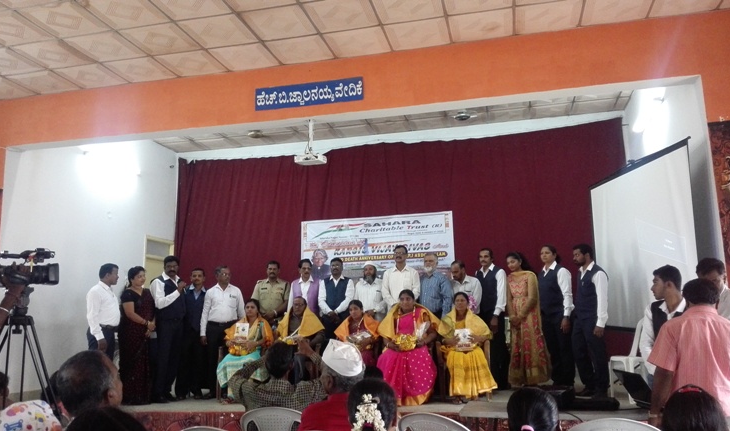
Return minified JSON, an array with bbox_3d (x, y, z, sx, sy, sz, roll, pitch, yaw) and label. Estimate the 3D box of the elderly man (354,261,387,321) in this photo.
[{"bbox_3d":[0.089,1.351,6.962,0.500,1.570,0.340,-3,-10,6],"label":"elderly man"}]

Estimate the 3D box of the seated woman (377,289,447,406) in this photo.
[{"bbox_3d":[0.505,1.407,6.228,0.680,1.190,0.780,-2,-10,2],"label":"seated woman"}]

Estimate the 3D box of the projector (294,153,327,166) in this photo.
[{"bbox_3d":[-0.577,-0.605,6.119,0.310,0.100,0.240,-4,-10,12],"label":"projector"}]

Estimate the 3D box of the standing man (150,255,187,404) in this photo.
[{"bbox_3d":[-2.317,1.334,6.757,0.480,1.690,0.360,4,-11,-29],"label":"standing man"}]

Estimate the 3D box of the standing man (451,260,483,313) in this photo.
[{"bbox_3d":[1.272,1.356,7.124,0.460,1.580,0.320,-7,-11,30],"label":"standing man"}]

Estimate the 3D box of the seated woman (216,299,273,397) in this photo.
[{"bbox_3d":[-1.384,1.577,6.829,0.600,1.170,0.750,-4,-10,13],"label":"seated woman"}]

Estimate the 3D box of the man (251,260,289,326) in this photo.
[{"bbox_3d":[-1.242,1.444,7.531,0.500,1.670,0.320,-1,-9,-4],"label":"man"}]

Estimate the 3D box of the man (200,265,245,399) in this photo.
[{"bbox_3d":[-1.771,1.416,7.034,0.530,1.590,0.320,0,-10,-9],"label":"man"}]

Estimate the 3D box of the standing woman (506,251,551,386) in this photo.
[{"bbox_3d":[2.006,1.282,7.040,0.480,1.660,0.400,-10,-13,42],"label":"standing woman"}]

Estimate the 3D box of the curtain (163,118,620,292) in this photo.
[{"bbox_3d":[0.337,0.534,9.182,7.450,3.620,0.200,-4,-10,12],"label":"curtain"}]

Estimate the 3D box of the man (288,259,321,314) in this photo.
[{"bbox_3d":[-0.757,1.353,7.043,0.500,1.640,0.330,-2,-10,3],"label":"man"}]

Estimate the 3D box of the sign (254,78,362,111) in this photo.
[{"bbox_3d":[-0.601,-1.288,6.064,1.200,0.250,0.030,-4,-10,12],"label":"sign"}]

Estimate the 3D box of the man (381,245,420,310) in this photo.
[{"bbox_3d":[0.468,1.286,7.215,0.500,1.790,0.320,-2,-9,4],"label":"man"}]

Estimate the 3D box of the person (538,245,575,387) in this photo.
[{"bbox_3d":[2.169,1.157,6.429,0.310,1.650,0.460,5,-12,-33],"label":"person"}]

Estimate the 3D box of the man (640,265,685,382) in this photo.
[{"bbox_3d":[2.200,1.170,3.958,0.500,1.660,0.360,-9,-12,37],"label":"man"}]

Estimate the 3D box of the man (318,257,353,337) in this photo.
[{"bbox_3d":[-0.375,1.389,7.340,0.490,1.670,0.320,-1,-9,0],"label":"man"}]

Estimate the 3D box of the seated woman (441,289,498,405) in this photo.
[{"bbox_3d":[1.104,1.409,6.222,0.600,1.150,0.770,-2,-10,3],"label":"seated woman"}]

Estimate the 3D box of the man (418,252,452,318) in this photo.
[{"bbox_3d":[0.879,1.314,7.116,0.470,1.680,0.320,-4,-10,17],"label":"man"}]

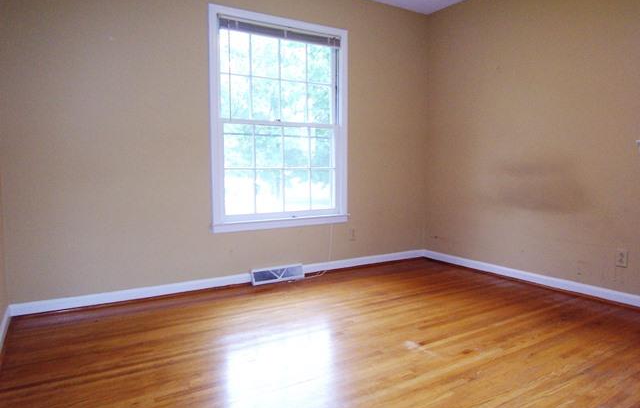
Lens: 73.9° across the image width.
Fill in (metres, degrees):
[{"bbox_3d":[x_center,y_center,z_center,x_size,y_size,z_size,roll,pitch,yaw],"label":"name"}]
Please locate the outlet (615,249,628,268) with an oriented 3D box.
[{"bbox_3d":[1.978,0.360,2.789,0.010,0.117,0.072,-3,5,-31],"label":"outlet"}]

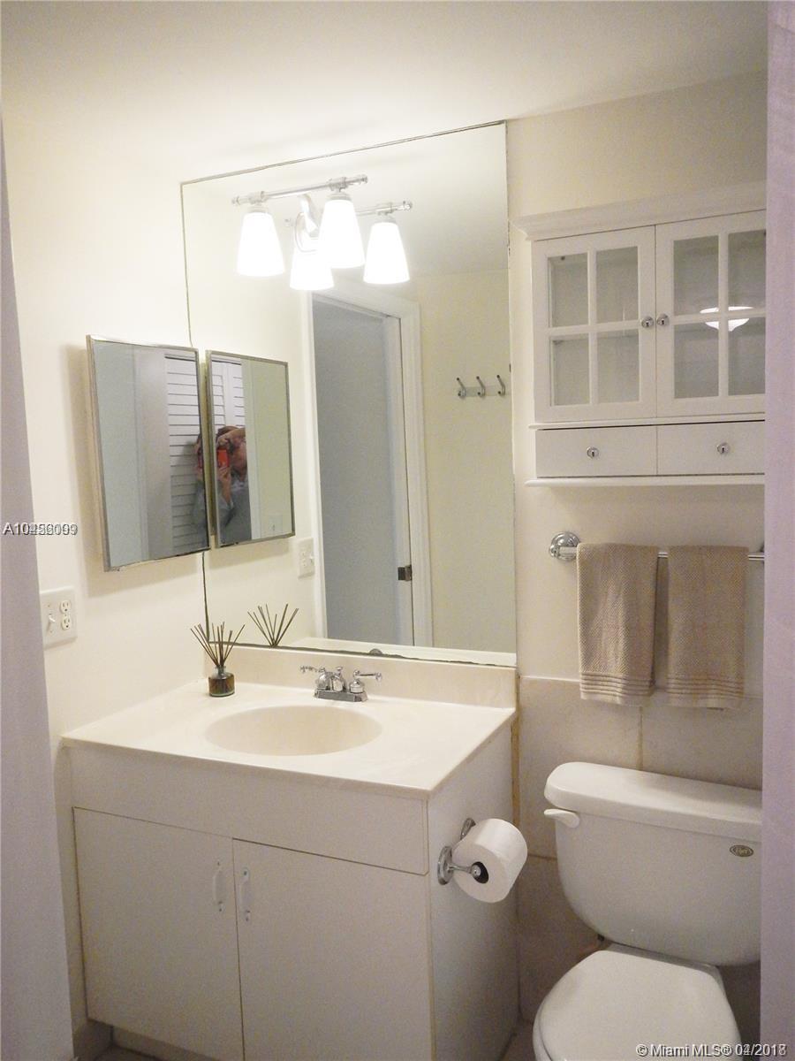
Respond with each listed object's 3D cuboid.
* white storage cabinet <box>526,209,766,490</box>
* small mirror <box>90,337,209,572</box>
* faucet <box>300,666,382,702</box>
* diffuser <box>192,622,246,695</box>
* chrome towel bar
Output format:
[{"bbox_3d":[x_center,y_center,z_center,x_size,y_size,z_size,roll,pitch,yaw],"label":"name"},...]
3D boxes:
[{"bbox_3d":[0.557,-0.386,1.819,0.567,0.576,0.178,1,6,24],"label":"white storage cabinet"},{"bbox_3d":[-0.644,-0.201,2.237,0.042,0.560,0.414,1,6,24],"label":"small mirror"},{"bbox_3d":[-0.159,0.402,2.220,0.238,0.081,0.109,1,6,24],"label":"faucet"},{"bbox_3d":[-0.481,0.343,2.325,0.148,0.200,0.148,-2,5,0],"label":"diffuser"},{"bbox_3d":[0.593,0.046,1.903,0.520,0.067,0.081,1,6,24],"label":"chrome towel bar"}]

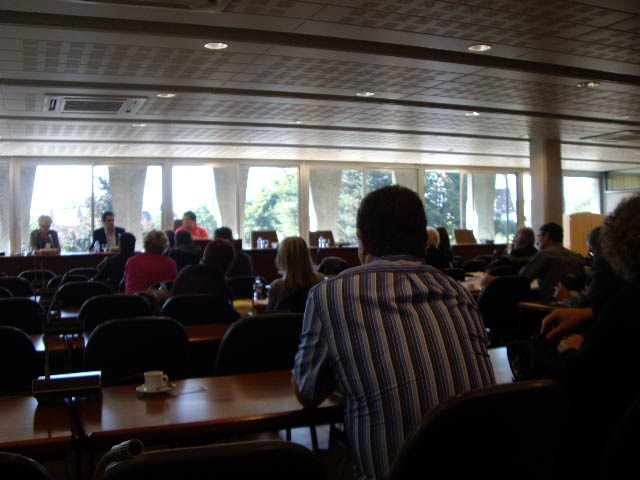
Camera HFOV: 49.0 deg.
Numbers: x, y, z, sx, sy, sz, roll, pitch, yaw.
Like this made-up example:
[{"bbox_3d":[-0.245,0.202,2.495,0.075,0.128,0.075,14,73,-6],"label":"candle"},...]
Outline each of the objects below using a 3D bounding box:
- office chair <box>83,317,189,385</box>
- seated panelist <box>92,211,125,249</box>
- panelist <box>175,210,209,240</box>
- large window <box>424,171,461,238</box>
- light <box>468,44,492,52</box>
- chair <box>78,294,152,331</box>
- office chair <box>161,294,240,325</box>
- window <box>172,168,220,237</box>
[{"bbox_3d":[-0.853,0.778,3.253,0.480,0.900,0.550,-1,1,-17],"label":"office chair"},{"bbox_3d":[-2.893,0.253,9.696,0.500,1.300,0.680,-1,1,-23],"label":"seated panelist"},{"bbox_3d":[-1.758,0.231,9.714,0.520,1.270,0.700,-1,1,-23],"label":"panelist"},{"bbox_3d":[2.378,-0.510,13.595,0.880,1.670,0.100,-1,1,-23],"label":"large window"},{"bbox_3d":[1.135,-1.356,4.970,0.155,0.040,0.155,-1,1,0],"label":"light"},{"bbox_3d":[-1.312,0.781,4.523,0.480,0.900,0.550,-1,1,-17],"label":"chair"},{"bbox_3d":[-0.790,0.772,4.453,0.480,0.900,0.550,-1,1,-17],"label":"office chair"},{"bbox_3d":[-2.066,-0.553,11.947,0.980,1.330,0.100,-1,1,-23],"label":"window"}]

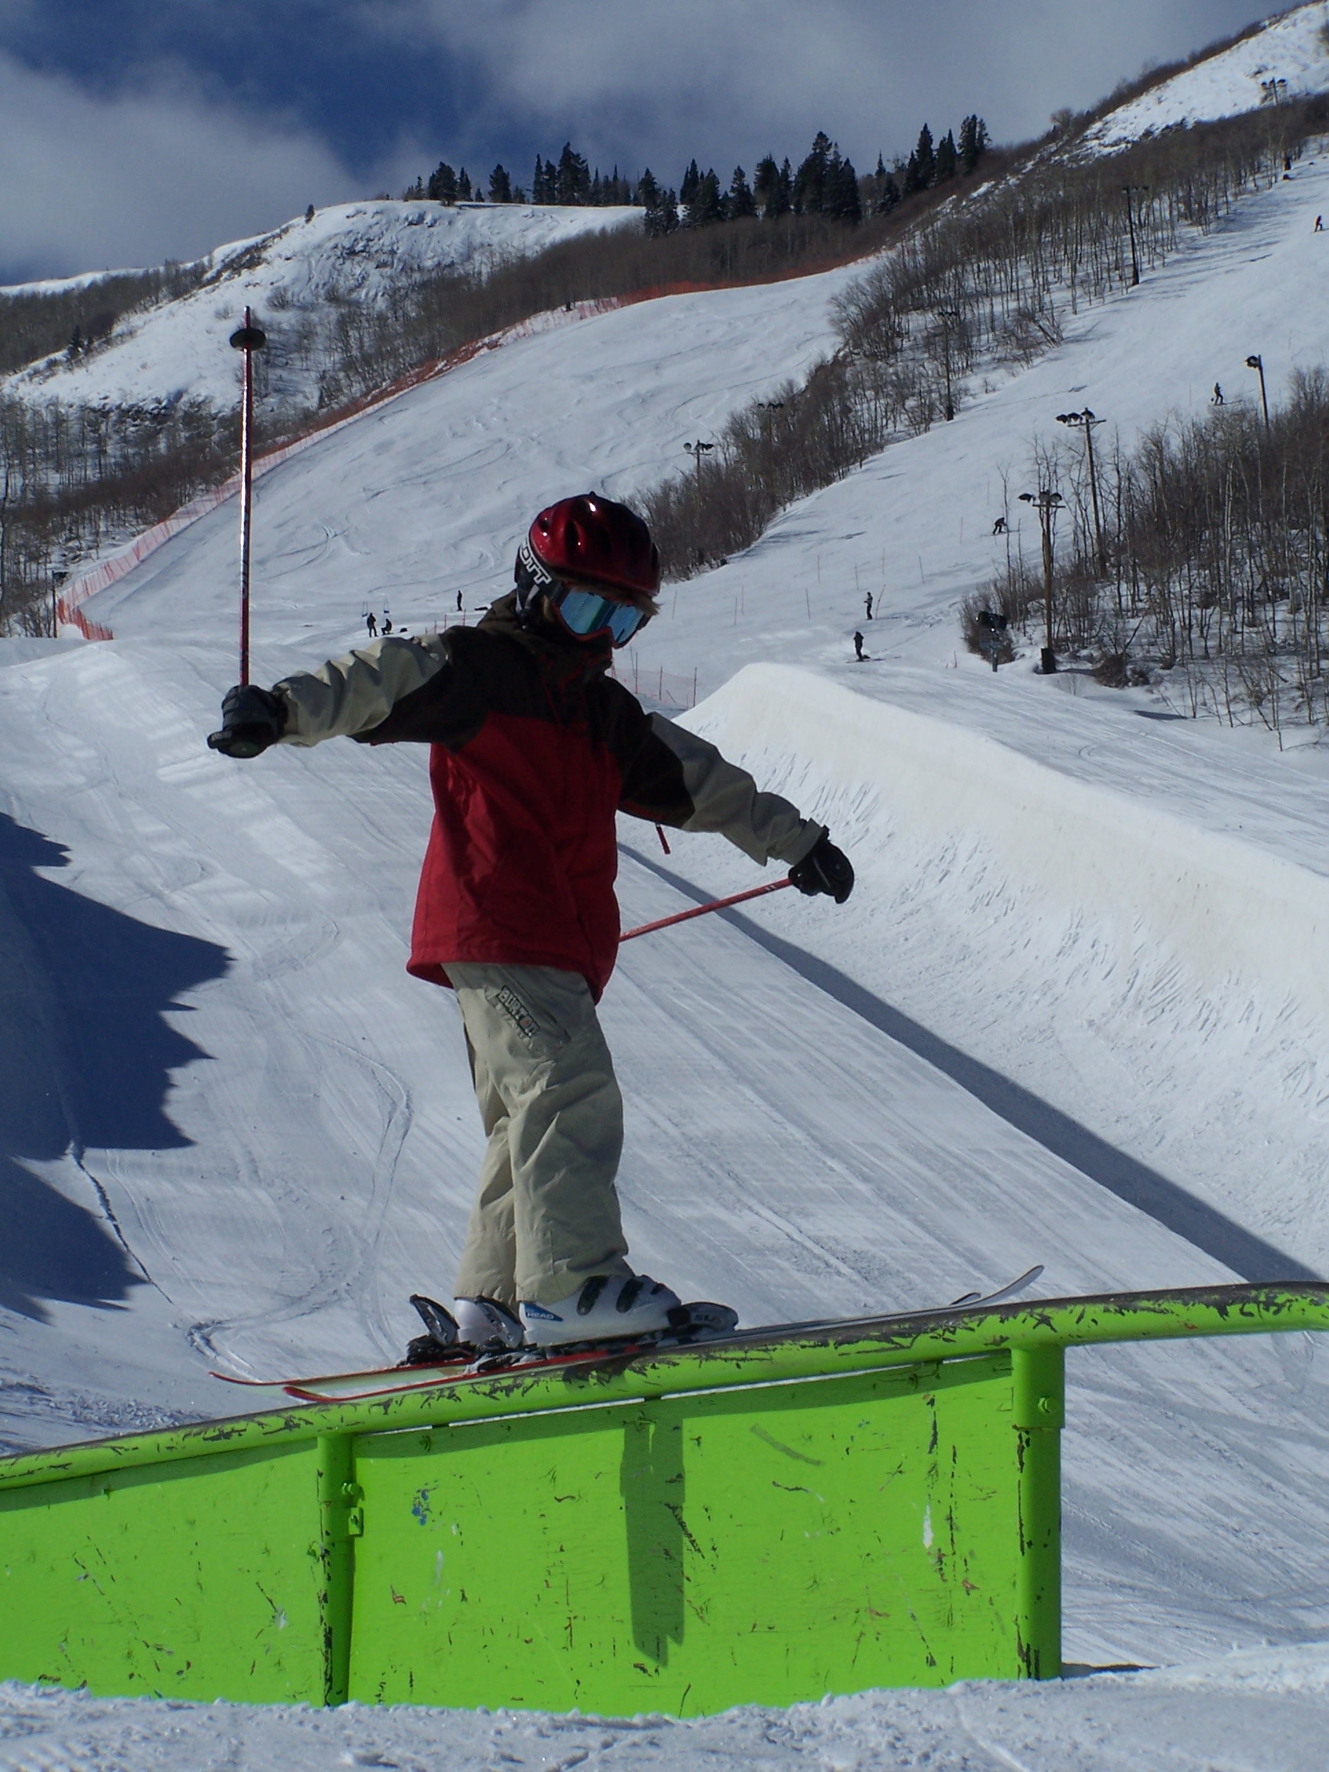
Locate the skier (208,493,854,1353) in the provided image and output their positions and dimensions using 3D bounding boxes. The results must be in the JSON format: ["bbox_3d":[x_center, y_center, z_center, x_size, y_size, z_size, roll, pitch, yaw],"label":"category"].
[{"bbox_3d":[-0.219,0.063,10.350,0.500,1.480,1.250,-3,-4,44],"label":"skier"}]

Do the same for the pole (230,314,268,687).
[{"bbox_3d":[-0.713,-0.620,10.300,0.070,1.010,0.070,-2,-36,-2],"label":"pole"}]

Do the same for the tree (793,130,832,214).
[{"bbox_3d":[24.733,-118.924,1000.000,6.500,14.600,6.500,0,-3,0],"label":"tree"}]

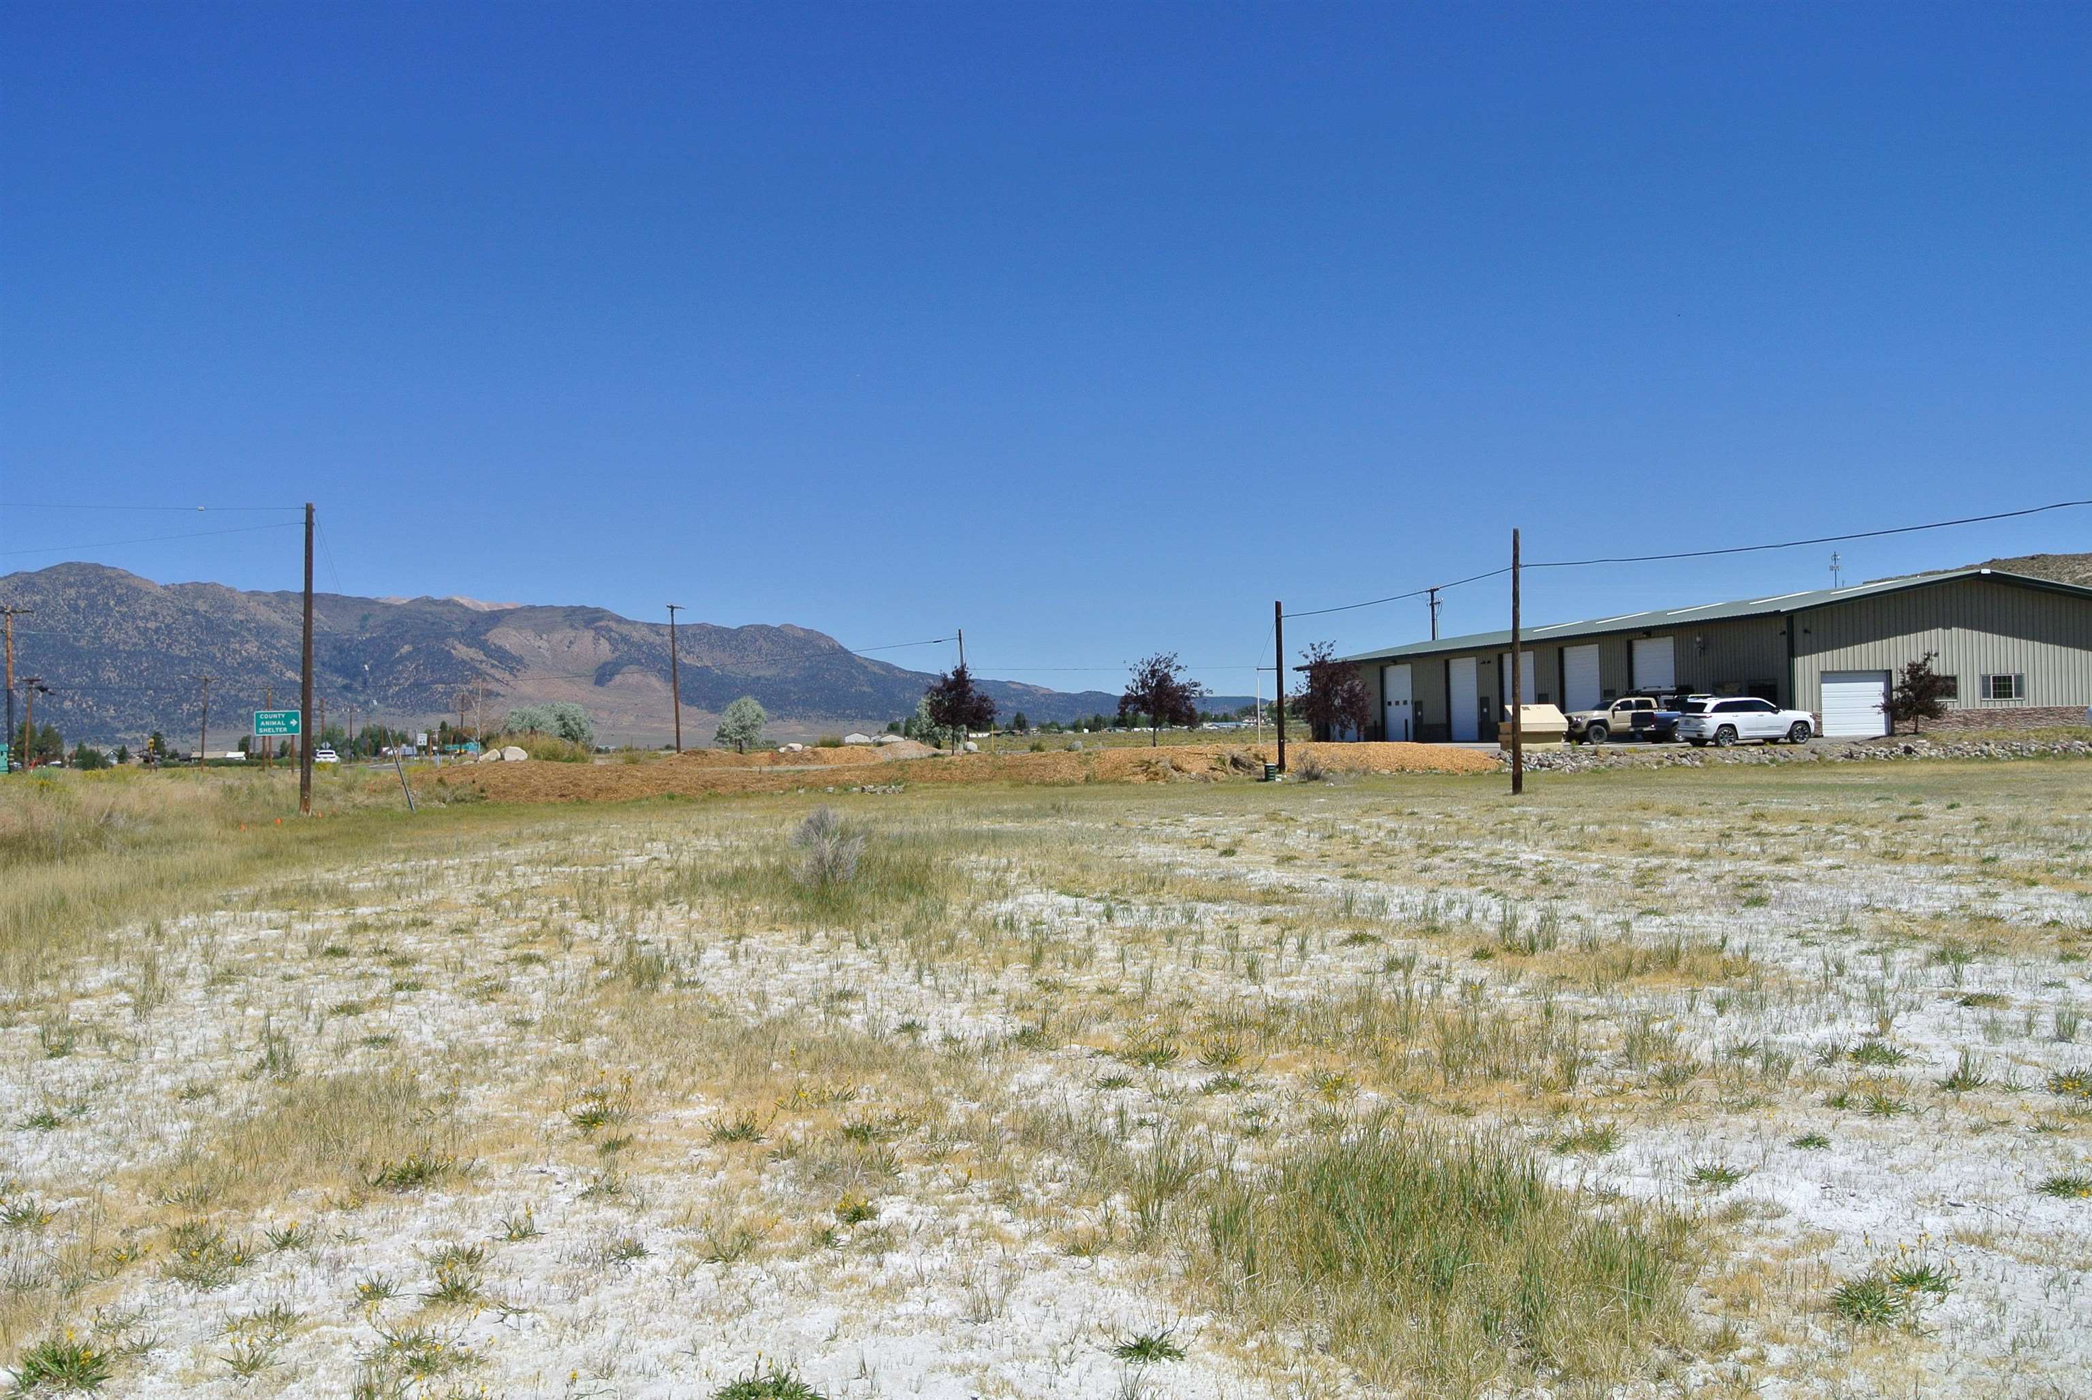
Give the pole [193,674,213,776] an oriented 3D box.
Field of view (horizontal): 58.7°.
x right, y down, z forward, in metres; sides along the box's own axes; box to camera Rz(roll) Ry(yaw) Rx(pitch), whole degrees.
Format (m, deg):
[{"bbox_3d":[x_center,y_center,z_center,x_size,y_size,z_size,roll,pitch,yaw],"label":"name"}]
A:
[{"bbox_3d":[-82.802,2.450,183.000,2.400,9.880,0.300,-1,-1,-20],"label":"pole"}]

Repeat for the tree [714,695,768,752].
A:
[{"bbox_3d":[-20.407,1.646,125.000,3.600,3.950,3.600,-1,-1,0],"label":"tree"}]

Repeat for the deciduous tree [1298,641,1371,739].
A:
[{"bbox_3d":[13.633,-0.232,88.000,3.500,5.100,3.500,-1,-1,0],"label":"deciduous tree"}]

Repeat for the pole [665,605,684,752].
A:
[{"bbox_3d":[-25.226,-1.393,127.000,0.300,10.140,2.200,-2,-1,17],"label":"pole"}]

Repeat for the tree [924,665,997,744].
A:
[{"bbox_3d":[-4.382,0.485,96.000,3.750,4.680,3.750,-1,-1,0],"label":"tree"}]

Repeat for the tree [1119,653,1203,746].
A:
[{"bbox_3d":[6.126,0.043,99.000,4.400,5.130,4.400,-1,-1,0],"label":"tree"}]

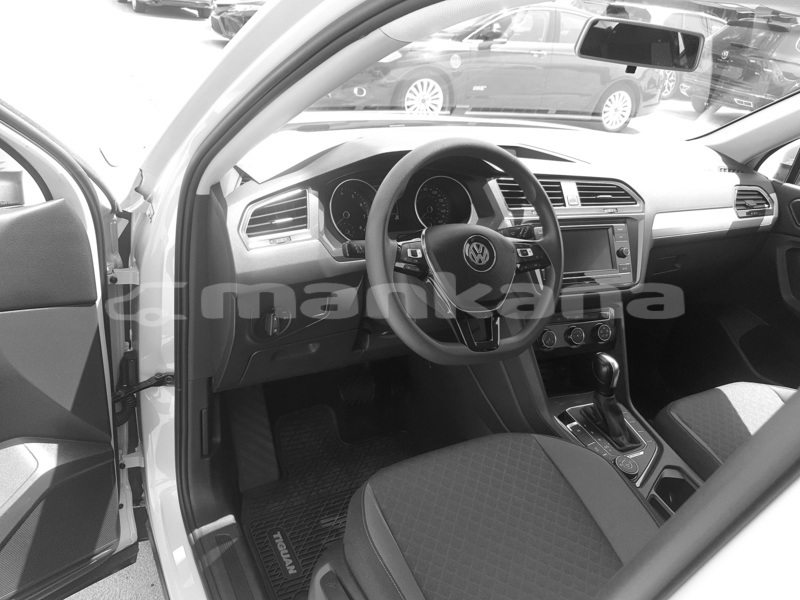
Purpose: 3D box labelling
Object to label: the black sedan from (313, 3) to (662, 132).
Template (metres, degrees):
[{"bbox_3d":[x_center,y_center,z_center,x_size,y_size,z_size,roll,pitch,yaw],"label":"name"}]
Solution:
[{"bbox_3d":[1.290,-3.156,7.915,4.870,1.475,1.870,-6,30,-24],"label":"black sedan"}]

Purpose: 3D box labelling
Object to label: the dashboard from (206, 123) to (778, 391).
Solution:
[{"bbox_3d":[0.307,-0.172,1.455,1.480,0.440,0.540,-5,30,-24],"label":"dashboard"}]

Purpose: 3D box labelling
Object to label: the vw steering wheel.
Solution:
[{"bbox_3d":[0.107,-0.085,1.008,0.370,0.365,0.110,-5,1,-24],"label":"vw steering wheel"}]

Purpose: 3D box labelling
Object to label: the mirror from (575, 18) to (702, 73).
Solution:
[{"bbox_3d":[0.427,-0.455,1.071,0.249,0.072,0.040,1,30,-14],"label":"mirror"}]

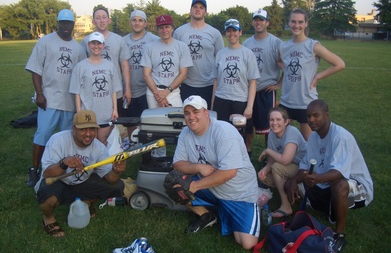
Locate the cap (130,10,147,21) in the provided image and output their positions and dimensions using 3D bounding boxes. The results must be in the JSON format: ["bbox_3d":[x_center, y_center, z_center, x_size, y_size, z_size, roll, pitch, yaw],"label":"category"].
[{"bbox_3d":[-0.597,-1.153,4.137,0.175,0.130,0.260,0,13,-2],"label":"cap"}]

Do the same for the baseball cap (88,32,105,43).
[{"bbox_3d":[-0.929,-0.835,3.720,0.170,0.140,0.255,-3,13,-13],"label":"baseball cap"}]

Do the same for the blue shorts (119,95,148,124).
[{"bbox_3d":[-0.678,-0.226,4.625,0.430,0.480,0.310,0,13,0],"label":"blue shorts"}]

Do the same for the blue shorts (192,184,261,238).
[{"bbox_3d":[0.235,0.600,3.000,0.470,0.400,0.430,9,16,34],"label":"blue shorts"}]

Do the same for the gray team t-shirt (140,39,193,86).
[{"bbox_3d":[-0.279,-0.628,3.880,0.510,0.480,0.280,-1,13,-3],"label":"gray team t-shirt"}]

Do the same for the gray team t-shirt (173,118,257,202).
[{"bbox_3d":[0.150,0.237,2.959,0.520,0.620,0.440,12,17,42],"label":"gray team t-shirt"}]

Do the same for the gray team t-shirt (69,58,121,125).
[{"bbox_3d":[-0.980,-0.340,3.883,0.505,0.640,0.280,-3,13,-14],"label":"gray team t-shirt"}]

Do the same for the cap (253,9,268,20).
[{"bbox_3d":[0.748,-1.296,4.564,0.180,0.145,0.260,5,14,19],"label":"cap"}]

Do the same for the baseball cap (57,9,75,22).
[{"bbox_3d":[-1.245,-1.062,3.800,0.175,0.140,0.260,-4,14,-17],"label":"baseball cap"}]

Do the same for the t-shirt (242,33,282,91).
[{"bbox_3d":[0.759,-0.731,4.480,0.500,0.660,0.290,5,14,21],"label":"t-shirt"}]

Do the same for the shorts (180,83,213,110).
[{"bbox_3d":[0.022,-0.255,4.405,0.430,0.500,0.300,1,13,4],"label":"shorts"}]

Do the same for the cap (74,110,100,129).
[{"bbox_3d":[-0.866,-0.056,3.170,0.180,0.140,0.265,-8,15,-32],"label":"cap"}]

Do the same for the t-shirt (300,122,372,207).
[{"bbox_3d":[1.096,0.293,3.095,0.420,0.630,0.490,-13,18,-44],"label":"t-shirt"}]

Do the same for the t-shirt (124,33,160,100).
[{"bbox_3d":[-0.633,-0.698,4.512,0.540,0.740,0.310,0,13,0],"label":"t-shirt"}]

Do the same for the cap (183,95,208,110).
[{"bbox_3d":[0.000,-0.171,2.793,0.178,0.125,0.255,5,14,19],"label":"cap"}]

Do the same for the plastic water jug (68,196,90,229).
[{"bbox_3d":[-0.965,0.702,3.287,0.157,0.245,0.157,7,15,28],"label":"plastic water jug"}]

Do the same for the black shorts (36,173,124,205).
[{"bbox_3d":[-0.939,0.484,3.313,0.650,0.310,0.480,-4,14,-18],"label":"black shorts"}]

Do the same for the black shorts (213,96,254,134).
[{"bbox_3d":[0.372,-0.127,3.870,0.400,0.400,0.280,-1,13,-3],"label":"black shorts"}]

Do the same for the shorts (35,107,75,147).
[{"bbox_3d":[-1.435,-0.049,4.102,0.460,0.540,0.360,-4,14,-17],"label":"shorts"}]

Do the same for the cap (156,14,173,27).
[{"bbox_3d":[-0.298,-1.018,3.820,0.175,0.140,0.260,1,13,4],"label":"cap"}]

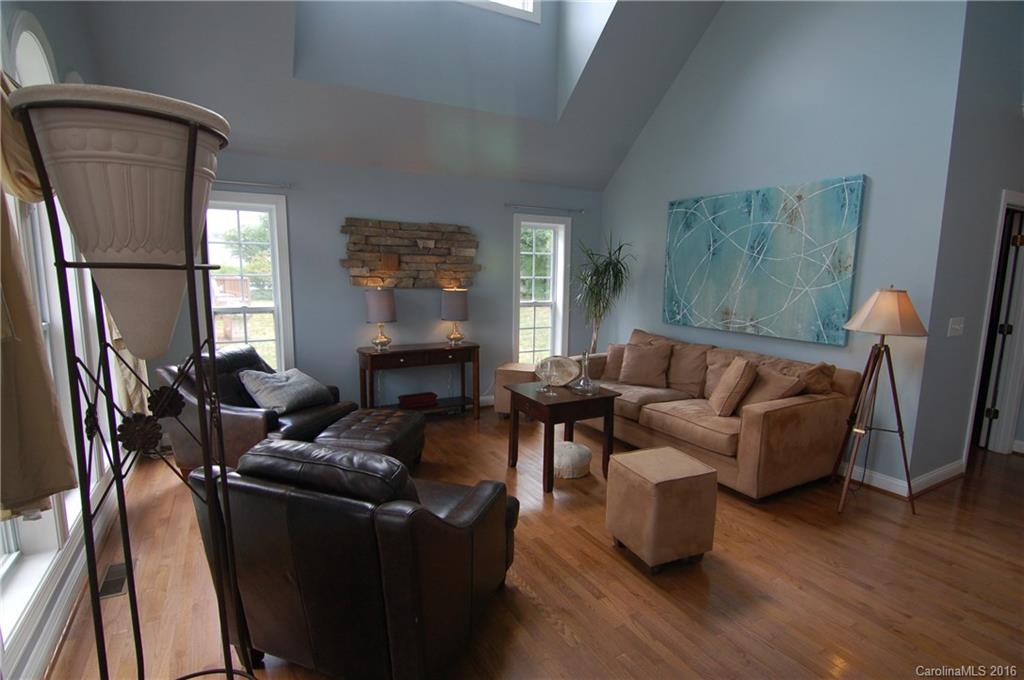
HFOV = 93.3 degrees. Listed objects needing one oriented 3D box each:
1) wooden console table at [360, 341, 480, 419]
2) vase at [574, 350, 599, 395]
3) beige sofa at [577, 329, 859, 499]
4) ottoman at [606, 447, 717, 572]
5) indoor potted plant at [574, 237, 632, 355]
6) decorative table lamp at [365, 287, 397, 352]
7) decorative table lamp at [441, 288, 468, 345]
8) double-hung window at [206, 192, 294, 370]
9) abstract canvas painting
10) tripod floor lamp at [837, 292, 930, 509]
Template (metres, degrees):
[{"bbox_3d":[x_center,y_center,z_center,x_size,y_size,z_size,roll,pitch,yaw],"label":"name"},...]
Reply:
[{"bbox_3d":[-0.863,0.455,4.708,1.110,0.749,0.335,-4,9,-29],"label":"wooden console table"},{"bbox_3d":[0.557,0.229,3.610,0.176,0.286,0.176,0,8,0],"label":"vase"},{"bbox_3d":[1.456,0.464,4.319,0.935,0.912,2.333,-4,10,-31],"label":"beige sofa"},{"bbox_3d":[0.807,0.897,2.634,0.405,0.480,0.390,-3,9,-22],"label":"ottoman"},{"bbox_3d":[0.938,-0.199,5.432,0.623,1.892,0.623,-4,10,-31],"label":"indoor potted plant"},{"bbox_3d":[-1.205,-0.183,4.462,0.265,0.578,0.265,-4,9,-30],"label":"decorative table lamp"},{"bbox_3d":[-0.568,-0.226,4.855,0.265,0.563,0.265,0,8,0],"label":"decorative table lamp"},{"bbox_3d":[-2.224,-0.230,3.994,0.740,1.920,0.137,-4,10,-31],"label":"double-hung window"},{"bbox_3d":[2.000,-0.657,4.146,0.049,1.216,1.701,-4,10,-31],"label":"abstract canvas painting"},{"bbox_3d":[2.344,0.369,3.189,0.480,1.444,0.520,1,8,0],"label":"tripod floor lamp"}]

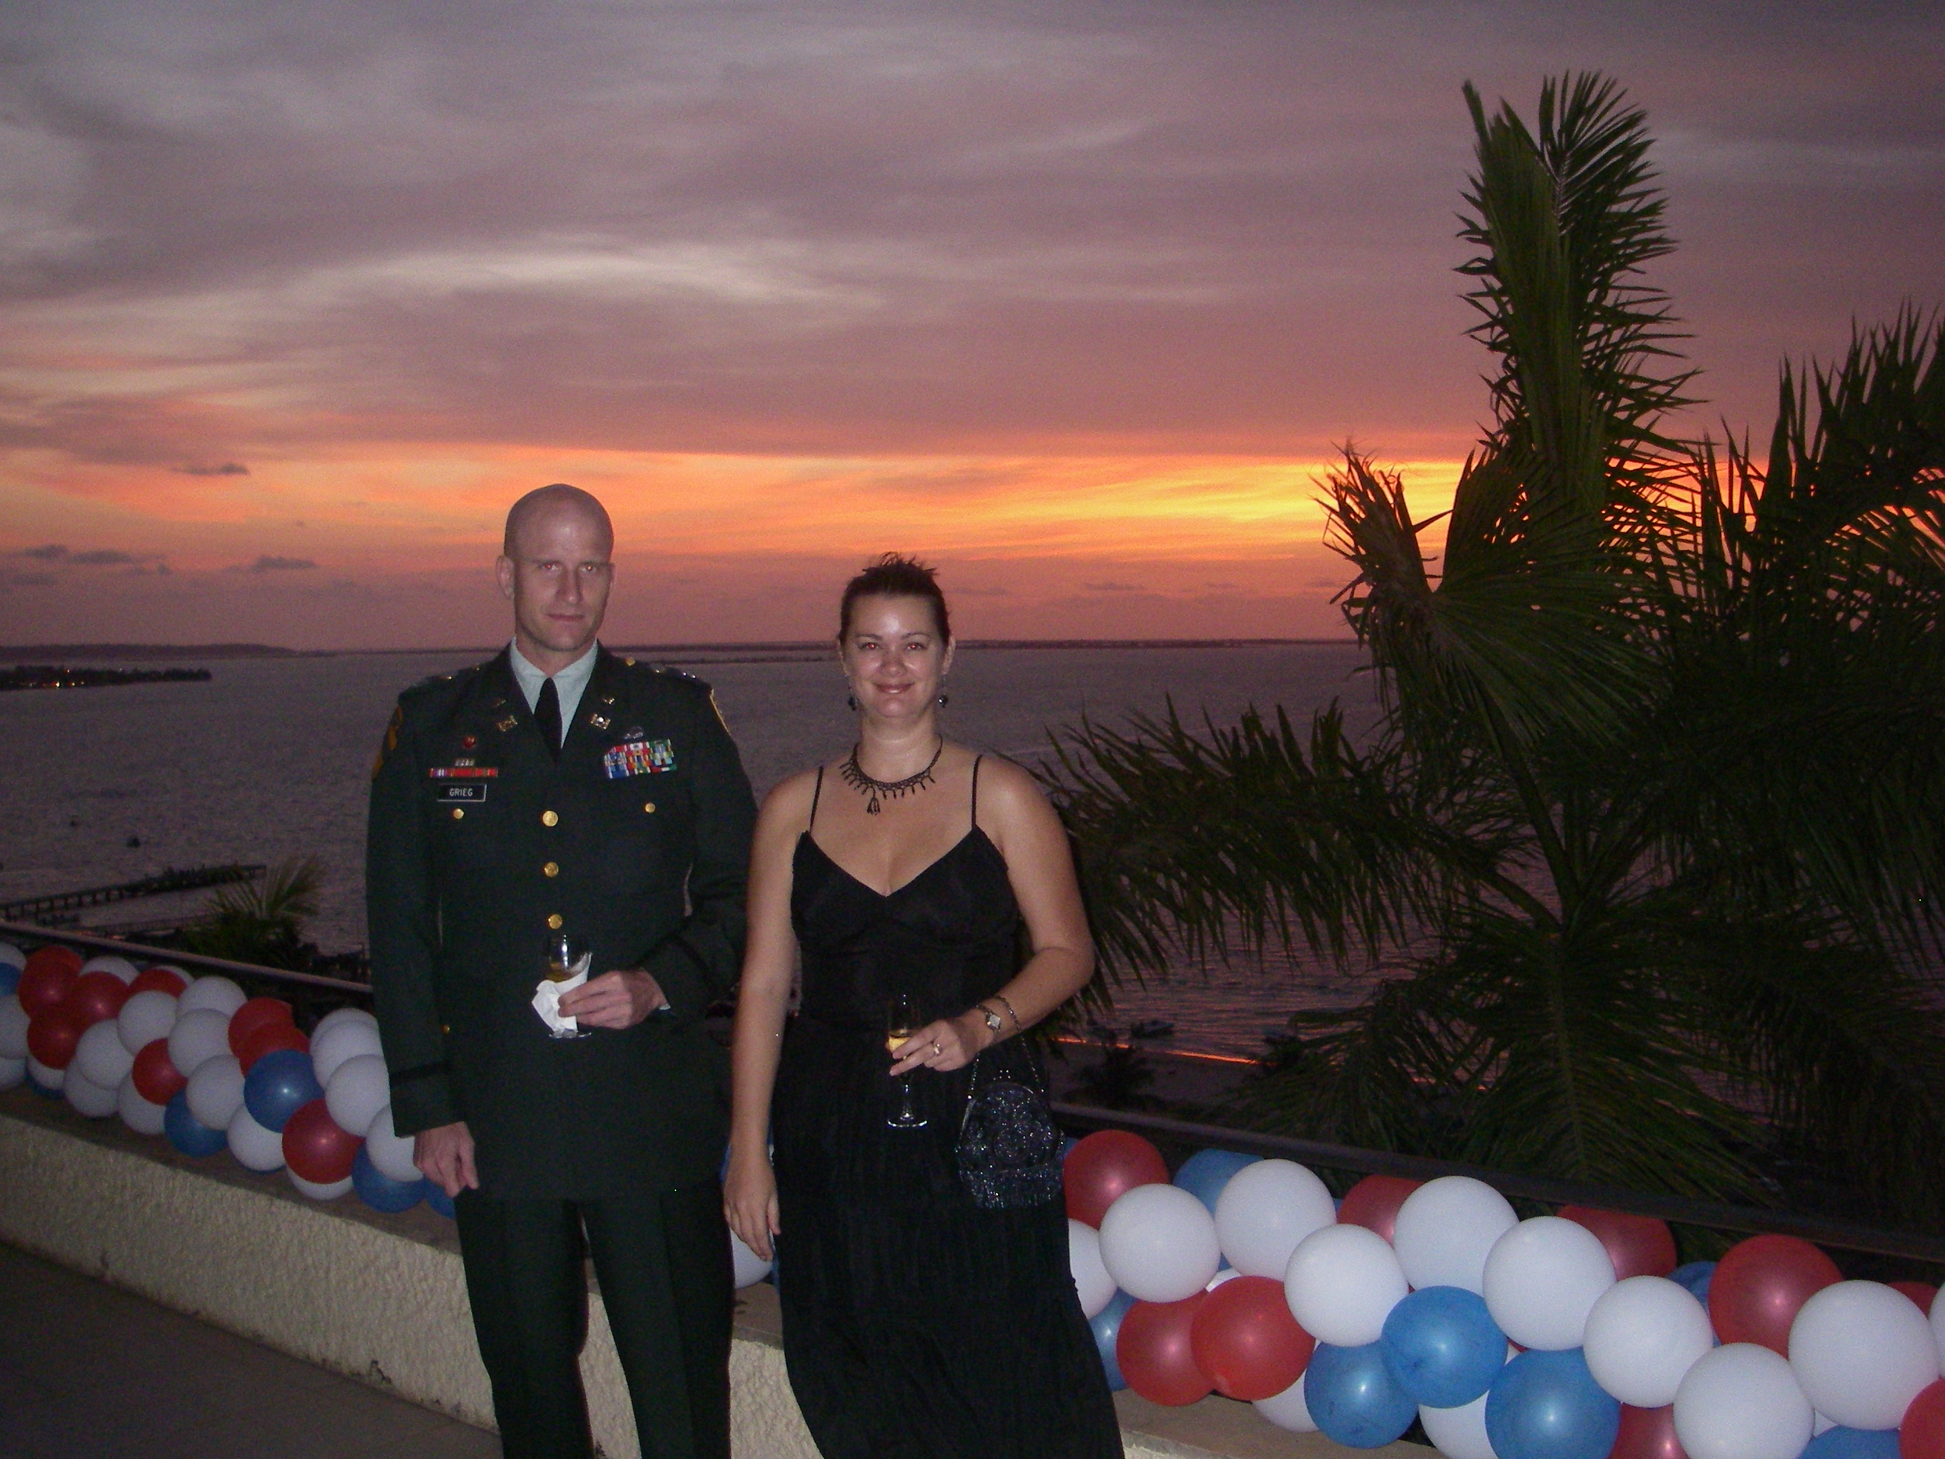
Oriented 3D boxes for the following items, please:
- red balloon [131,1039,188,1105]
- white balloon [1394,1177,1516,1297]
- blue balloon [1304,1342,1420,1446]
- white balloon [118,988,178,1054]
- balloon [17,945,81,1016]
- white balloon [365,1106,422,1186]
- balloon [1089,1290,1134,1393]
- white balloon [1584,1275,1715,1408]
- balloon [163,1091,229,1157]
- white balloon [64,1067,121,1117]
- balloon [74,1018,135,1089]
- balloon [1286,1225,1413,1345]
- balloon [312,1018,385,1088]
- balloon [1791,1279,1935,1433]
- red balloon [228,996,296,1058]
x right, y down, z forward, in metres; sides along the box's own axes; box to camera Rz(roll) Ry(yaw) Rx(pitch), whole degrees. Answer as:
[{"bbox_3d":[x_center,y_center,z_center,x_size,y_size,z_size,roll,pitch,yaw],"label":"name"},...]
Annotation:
[{"bbox_3d":[-2.025,0.859,5.353,0.166,0.173,0.169,1,3,41],"label":"red balloon"},{"bbox_3d":[0.727,0.762,3.200,0.187,0.194,0.187,-1,2,0],"label":"white balloon"},{"bbox_3d":[0.603,1.020,3.290,0.180,0.188,0.180,-1,2,0],"label":"blue balloon"},{"bbox_3d":[-2.140,0.761,5.554,0.174,0.177,0.177,1,3,41],"label":"white balloon"},{"bbox_3d":[-2.511,0.698,5.818,0.180,0.184,0.184,1,3,41],"label":"balloon"},{"bbox_3d":[-1.237,0.901,4.665,0.175,0.179,0.179,1,3,41],"label":"white balloon"},{"bbox_3d":[0.224,0.996,3.520,0.190,0.198,0.190,-1,2,0],"label":"balloon"},{"bbox_3d":[0.866,0.783,2.732,0.167,0.174,0.171,1,3,41],"label":"white balloon"},{"bbox_3d":[-1.946,0.989,5.367,0.175,0.178,0.178,1,3,41],"label":"balloon"},{"bbox_3d":[-2.336,0.950,5.694,0.169,0.175,0.172,1,3,41],"label":"white balloon"},{"bbox_3d":[-2.242,0.844,5.527,0.177,0.180,0.180,1,3,41],"label":"balloon"},{"bbox_3d":[0.521,0.772,2.970,0.174,0.181,0.178,-1,2,0],"label":"balloon"},{"bbox_3d":[-1.443,0.769,4.970,0.182,0.189,0.182,-1,2,0],"label":"balloon"},{"bbox_3d":[1.156,0.811,2.770,0.195,0.203,0.195,-1,2,0],"label":"balloon"},{"bbox_3d":[-1.695,0.732,5.116,0.173,0.180,0.177,1,3,41],"label":"red balloon"}]

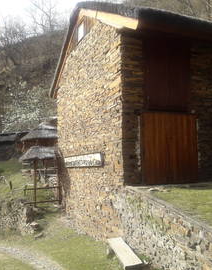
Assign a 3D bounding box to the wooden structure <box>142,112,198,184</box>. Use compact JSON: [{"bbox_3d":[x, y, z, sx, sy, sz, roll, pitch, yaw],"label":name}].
[{"bbox_3d":[1.734,0.363,7.717,1.690,1.870,0.100,1,-7,-21],"label":"wooden structure"}]

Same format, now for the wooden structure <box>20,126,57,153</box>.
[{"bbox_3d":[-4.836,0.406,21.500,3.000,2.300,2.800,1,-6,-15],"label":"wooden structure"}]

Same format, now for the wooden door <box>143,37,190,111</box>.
[{"bbox_3d":[1.686,-1.573,7.920,1.480,1.980,0.100,1,-7,-21],"label":"wooden door"}]

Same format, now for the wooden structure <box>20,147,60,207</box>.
[{"bbox_3d":[-3.700,2.309,16.200,2.200,3.150,1.900,2,-7,-25],"label":"wooden structure"}]

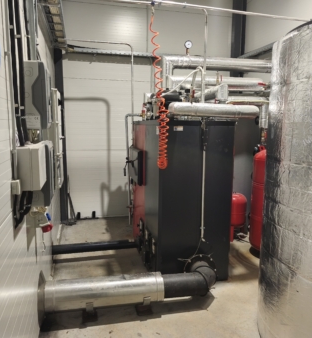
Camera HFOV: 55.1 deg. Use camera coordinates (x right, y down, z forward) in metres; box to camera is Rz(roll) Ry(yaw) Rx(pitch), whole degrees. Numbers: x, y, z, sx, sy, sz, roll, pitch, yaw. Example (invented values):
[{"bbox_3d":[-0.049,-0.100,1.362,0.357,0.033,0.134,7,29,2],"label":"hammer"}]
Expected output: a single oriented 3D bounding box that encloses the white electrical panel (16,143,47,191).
[{"bbox_3d":[-0.734,-0.022,1.787,0.115,0.232,0.304,-2,9,-14],"label":"white electrical panel"}]

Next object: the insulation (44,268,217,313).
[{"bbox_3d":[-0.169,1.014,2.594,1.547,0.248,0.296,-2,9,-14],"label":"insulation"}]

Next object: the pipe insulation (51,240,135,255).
[{"bbox_3d":[-0.711,0.934,3.599,0.992,0.093,0.093,-2,9,-14],"label":"pipe insulation"}]

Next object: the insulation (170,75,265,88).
[{"bbox_3d":[0.802,-1.116,3.843,1.312,0.125,0.125,-2,9,-14],"label":"insulation"}]

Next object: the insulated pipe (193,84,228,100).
[{"bbox_3d":[0.579,-0.841,3.335,0.115,0.115,0.880,-1,9,-7],"label":"insulated pipe"}]

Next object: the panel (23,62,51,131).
[{"bbox_3d":[-0.818,-0.502,2.110,0.136,0.429,0.320,-2,9,-14],"label":"panel"}]

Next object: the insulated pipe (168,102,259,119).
[{"bbox_3d":[0.603,-0.591,3.037,1.002,0.122,0.122,-2,9,-14],"label":"insulated pipe"}]

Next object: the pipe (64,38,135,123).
[{"bbox_3d":[-0.720,-1.112,3.871,0.894,1.053,0.029,-2,9,-14],"label":"pipe"}]

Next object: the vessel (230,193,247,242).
[{"bbox_3d":[1.100,0.666,4.190,0.368,0.662,0.368,-2,9,-14],"label":"vessel"}]

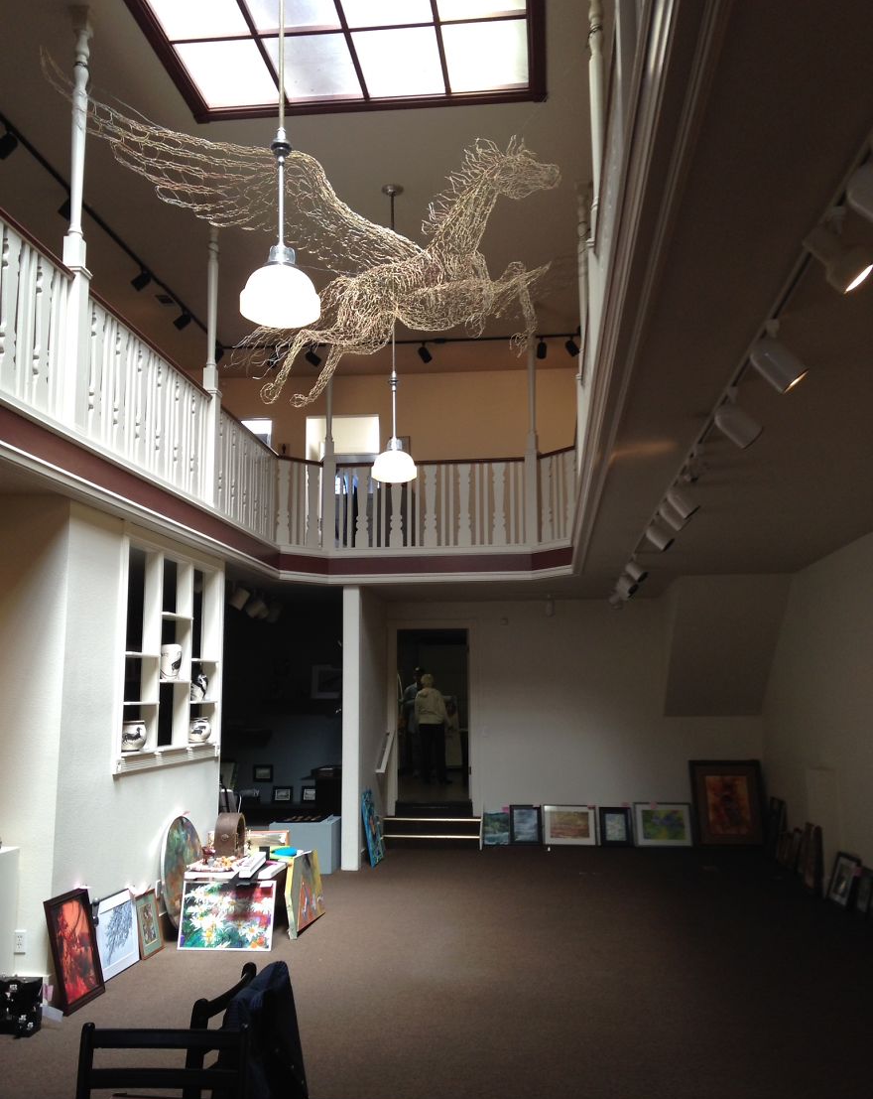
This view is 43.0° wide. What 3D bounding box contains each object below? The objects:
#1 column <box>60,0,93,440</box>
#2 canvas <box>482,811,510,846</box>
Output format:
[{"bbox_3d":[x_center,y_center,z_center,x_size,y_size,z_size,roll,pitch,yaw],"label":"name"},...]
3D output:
[{"bbox_3d":[-2.201,-2.037,6.739,0.155,2.672,0.155,-1,-8,6],"label":"column"},{"bbox_3d":[0.719,3.308,13.158,0.320,0.390,0.025,-1,-21,6],"label":"canvas"}]

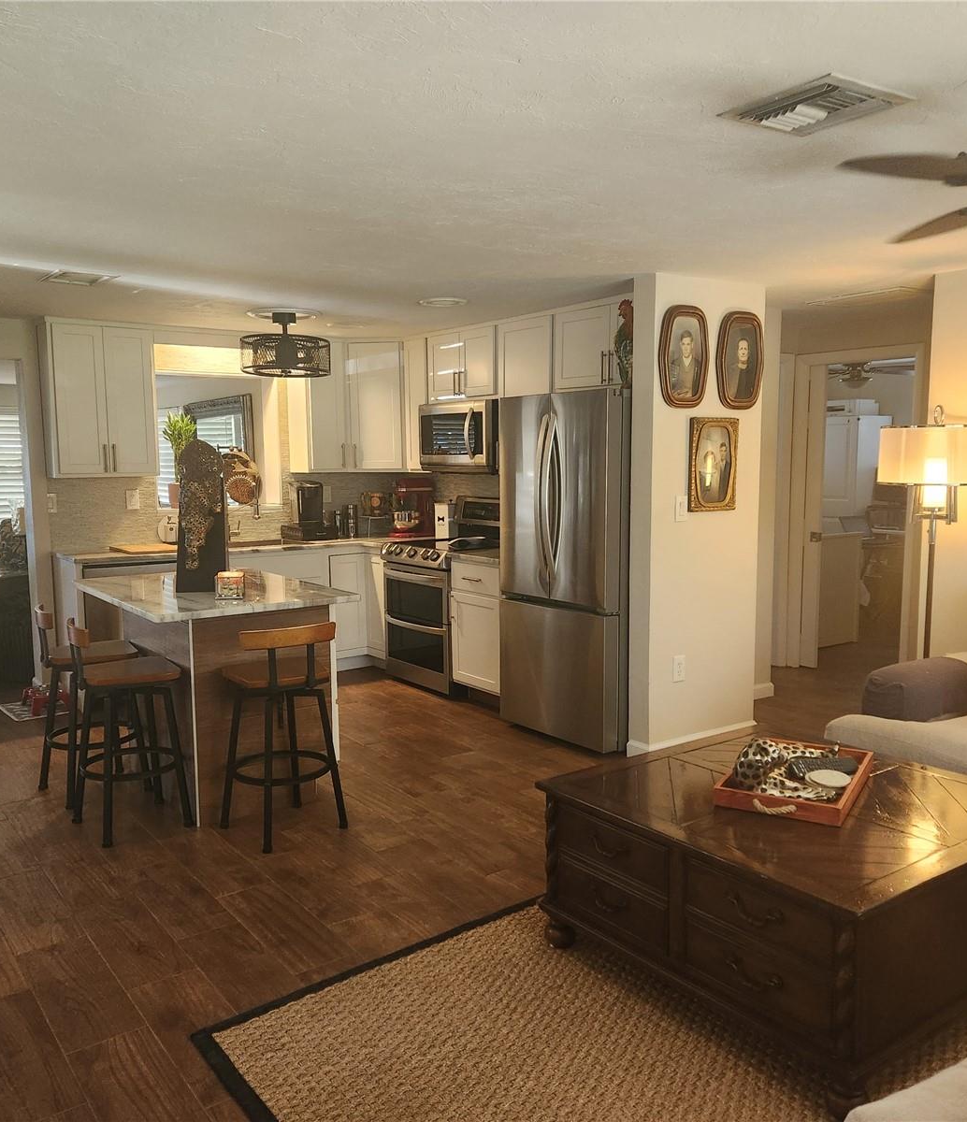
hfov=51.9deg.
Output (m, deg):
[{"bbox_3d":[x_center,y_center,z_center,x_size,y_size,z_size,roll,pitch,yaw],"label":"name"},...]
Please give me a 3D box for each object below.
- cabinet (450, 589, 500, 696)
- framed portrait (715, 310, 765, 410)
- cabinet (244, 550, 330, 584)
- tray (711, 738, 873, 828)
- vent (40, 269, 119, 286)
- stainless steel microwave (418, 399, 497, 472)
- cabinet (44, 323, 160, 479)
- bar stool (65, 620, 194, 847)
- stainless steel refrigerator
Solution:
[{"bbox_3d":[0.186,0.465,6.128,0.600,0.585,0.500,-5,8,-35],"label":"cabinet"},{"bbox_3d":[1.380,-1.069,5.305,0.360,0.515,0.045,-5,7,-36],"label":"framed portrait"},{"bbox_3d":[-1.626,0.373,6.926,0.930,0.880,0.620,-5,7,-36],"label":"cabinet"},{"bbox_3d":[0.958,0.666,3.039,0.355,0.060,0.580,3,7,30],"label":"tray"},{"bbox_3d":[-1.933,-1.337,4.741,0.270,0.025,0.370,-5,8,-36],"label":"vent"},{"bbox_3d":[-0.041,-0.834,6.609,0.400,0.420,0.770,-5,7,-36],"label":"stainless steel microwave"},{"bbox_3d":[-2.409,-1.001,6.215,0.630,0.940,0.360,-5,8,-36],"label":"cabinet"},{"bbox_3d":[-1.479,0.679,4.129,0.420,0.860,0.410,-3,7,-26],"label":"bar stool"},{"bbox_3d":[0.591,0.029,5.454,0.760,1.830,0.845,-5,8,-36],"label":"stainless steel refrigerator"}]

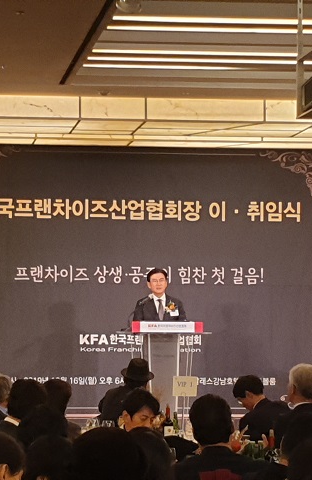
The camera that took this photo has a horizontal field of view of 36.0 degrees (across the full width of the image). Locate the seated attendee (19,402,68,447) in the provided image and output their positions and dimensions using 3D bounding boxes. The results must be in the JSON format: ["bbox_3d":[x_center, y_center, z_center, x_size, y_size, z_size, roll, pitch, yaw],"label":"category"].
[{"bbox_3d":[-0.510,1.290,2.200,0.500,1.220,0.720,-1,-4,9],"label":"seated attendee"}]

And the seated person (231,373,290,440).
[{"bbox_3d":[0.690,1.460,3.150,0.750,1.200,0.520,-2,-4,22],"label":"seated person"}]

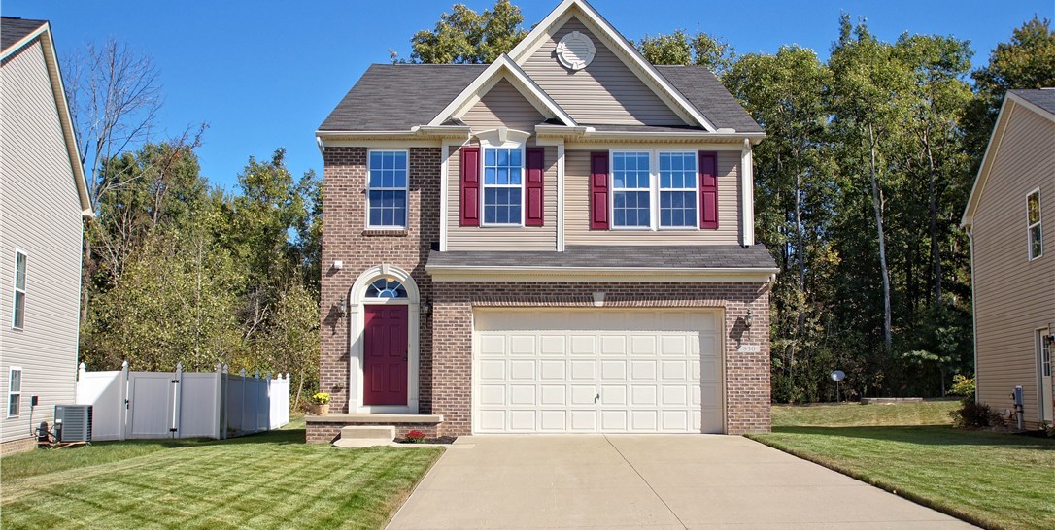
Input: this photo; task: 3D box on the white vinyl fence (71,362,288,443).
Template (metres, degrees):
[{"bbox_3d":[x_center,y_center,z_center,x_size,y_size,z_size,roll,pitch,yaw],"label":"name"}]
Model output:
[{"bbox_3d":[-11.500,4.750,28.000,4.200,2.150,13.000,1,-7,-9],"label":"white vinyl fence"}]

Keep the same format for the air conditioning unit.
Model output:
[{"bbox_3d":[-10.340,3.610,18.040,0.620,0.820,0.600,2,-7,-17],"label":"air conditioning unit"}]

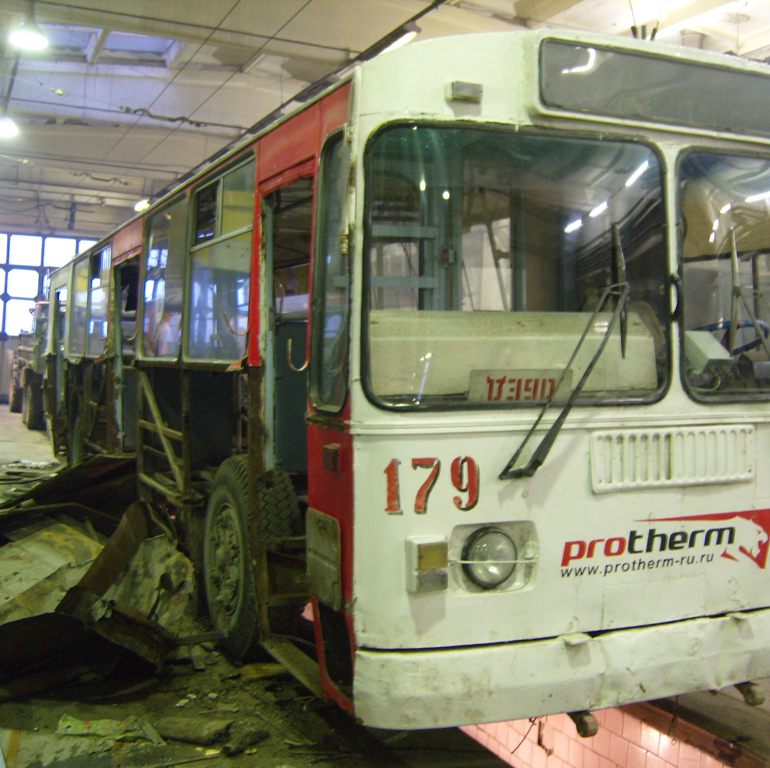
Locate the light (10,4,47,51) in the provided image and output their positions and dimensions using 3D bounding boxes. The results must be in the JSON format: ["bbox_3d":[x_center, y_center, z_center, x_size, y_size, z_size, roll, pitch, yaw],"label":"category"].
[{"bbox_3d":[-5.165,-5.165,15.000,0.500,0.500,0.500,1,2,-24],"label":"light"}]

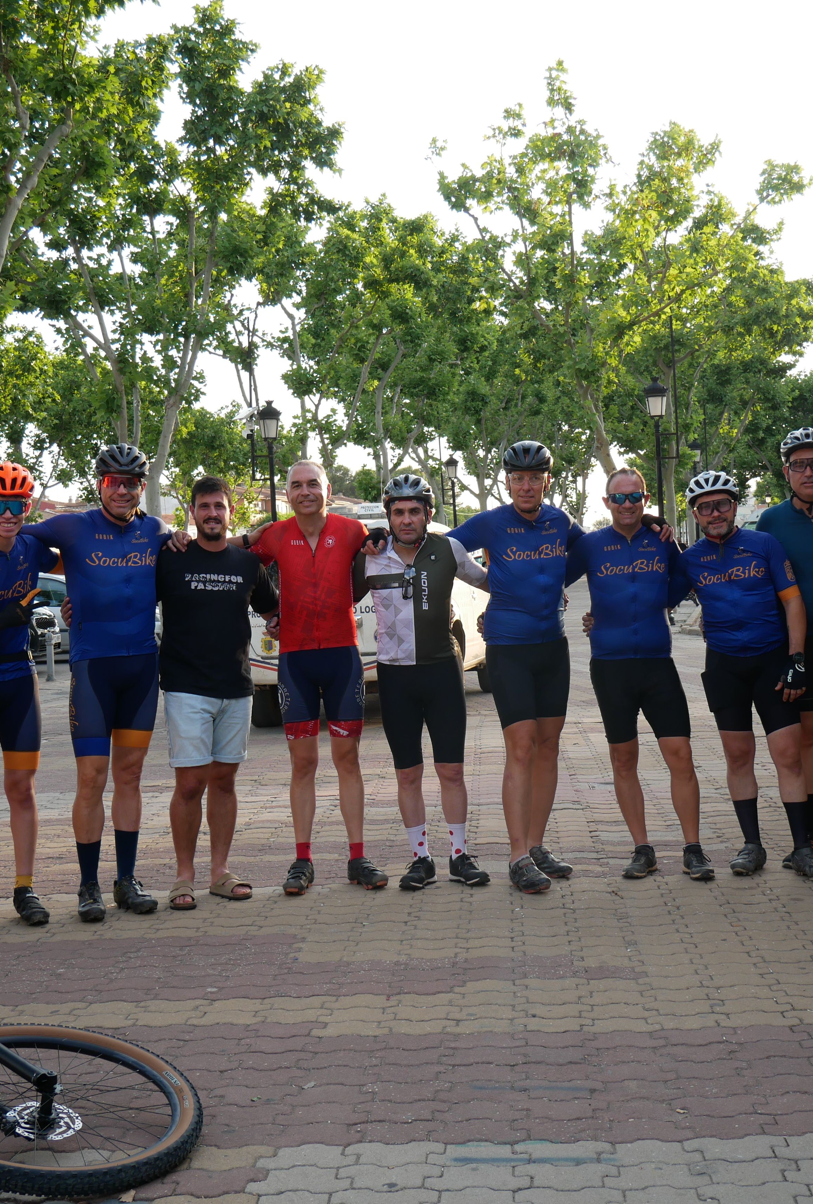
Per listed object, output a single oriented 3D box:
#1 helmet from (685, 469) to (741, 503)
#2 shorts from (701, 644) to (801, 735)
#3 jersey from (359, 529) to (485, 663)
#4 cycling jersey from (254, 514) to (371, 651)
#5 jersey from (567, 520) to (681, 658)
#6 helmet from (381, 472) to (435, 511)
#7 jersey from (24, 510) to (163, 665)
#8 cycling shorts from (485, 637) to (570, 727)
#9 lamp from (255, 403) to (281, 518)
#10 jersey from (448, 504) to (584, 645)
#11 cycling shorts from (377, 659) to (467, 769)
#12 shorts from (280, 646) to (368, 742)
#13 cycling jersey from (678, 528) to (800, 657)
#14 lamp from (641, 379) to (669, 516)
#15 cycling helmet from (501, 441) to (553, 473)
[{"bbox_3d":[1.293,-0.485,7.058,0.220,0.160,0.275,-7,1,9],"label":"helmet"},{"bbox_3d":[1.460,0.360,7.058,0.410,0.410,0.270,-2,0,14],"label":"shorts"},{"bbox_3d":[0.060,-0.010,6.982,0.560,0.575,0.280,-3,2,0],"label":"jersey"},{"bbox_3d":[-0.399,-0.086,7.131,0.510,0.600,0.270,-2,0,-2],"label":"cycling jersey"},{"bbox_3d":[0.954,-0.044,7.320,0.520,0.590,0.300,-2,1,5],"label":"jersey"},{"bbox_3d":[0.008,-0.474,7.131,0.215,0.165,0.275,-2,0,5],"label":"helmet"},{"bbox_3d":[-1.255,-0.068,6.723,0.590,0.620,0.280,-2,0,-19],"label":"jersey"},{"bbox_3d":[0.529,0.336,7.220,0.360,0.410,0.270,-2,1,-12],"label":"cycling shorts"},{"bbox_3d":[-2.484,-1.308,31.512,0.470,4.957,0.470,-2,0,0],"label":"lamp"},{"bbox_3d":[0.474,-0.114,7.220,0.590,0.610,0.300,-2,1,-5],"label":"jersey"},{"bbox_3d":[0.066,0.482,7.290,0.380,0.495,0.270,-2,1,3],"label":"cycling shorts"},{"bbox_3d":[-0.356,0.375,7.029,0.380,0.430,0.270,-3,2,-3],"label":"shorts"},{"bbox_3d":[1.440,-0.043,7.220,0.530,0.560,0.310,-2,1,17],"label":"cycling jersey"},{"bbox_3d":[4.715,-1.845,31.054,0.470,4.600,0.470,-2,1,18],"label":"lamp"},{"bbox_3d":[0.515,-0.616,7.101,0.212,0.160,0.275,-2,0,3],"label":"cycling helmet"}]

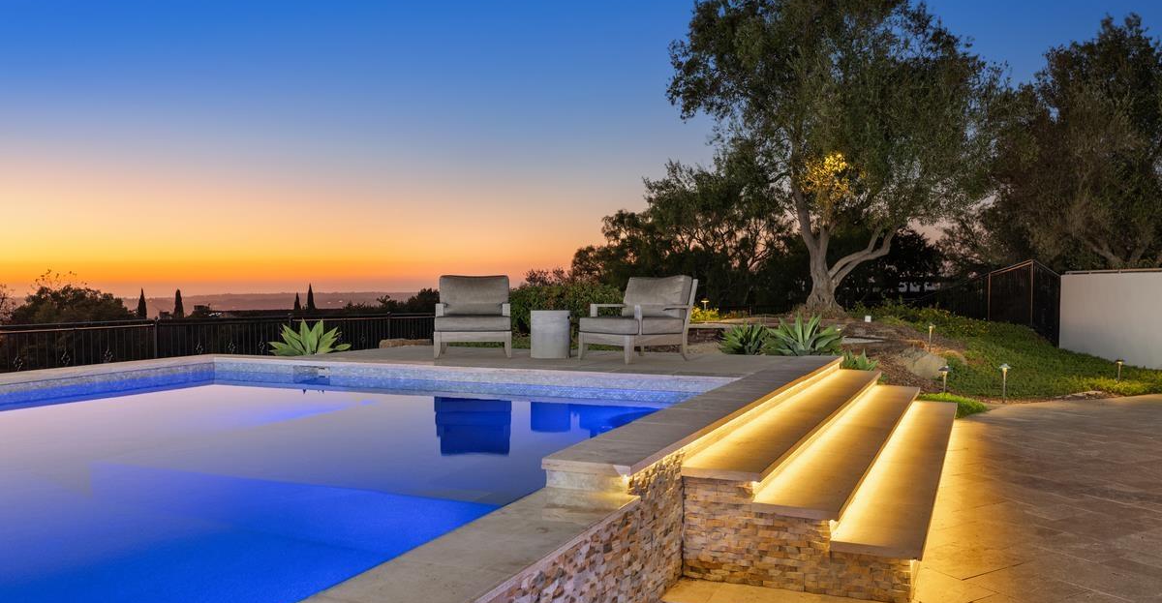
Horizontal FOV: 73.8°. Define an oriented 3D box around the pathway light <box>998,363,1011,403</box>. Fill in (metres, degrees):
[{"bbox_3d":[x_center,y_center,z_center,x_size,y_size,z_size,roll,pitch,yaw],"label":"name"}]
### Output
[{"bbox_3d":[4.809,0.924,8.800,0.140,0.460,0.140,0,1,0],"label":"pathway light"}]

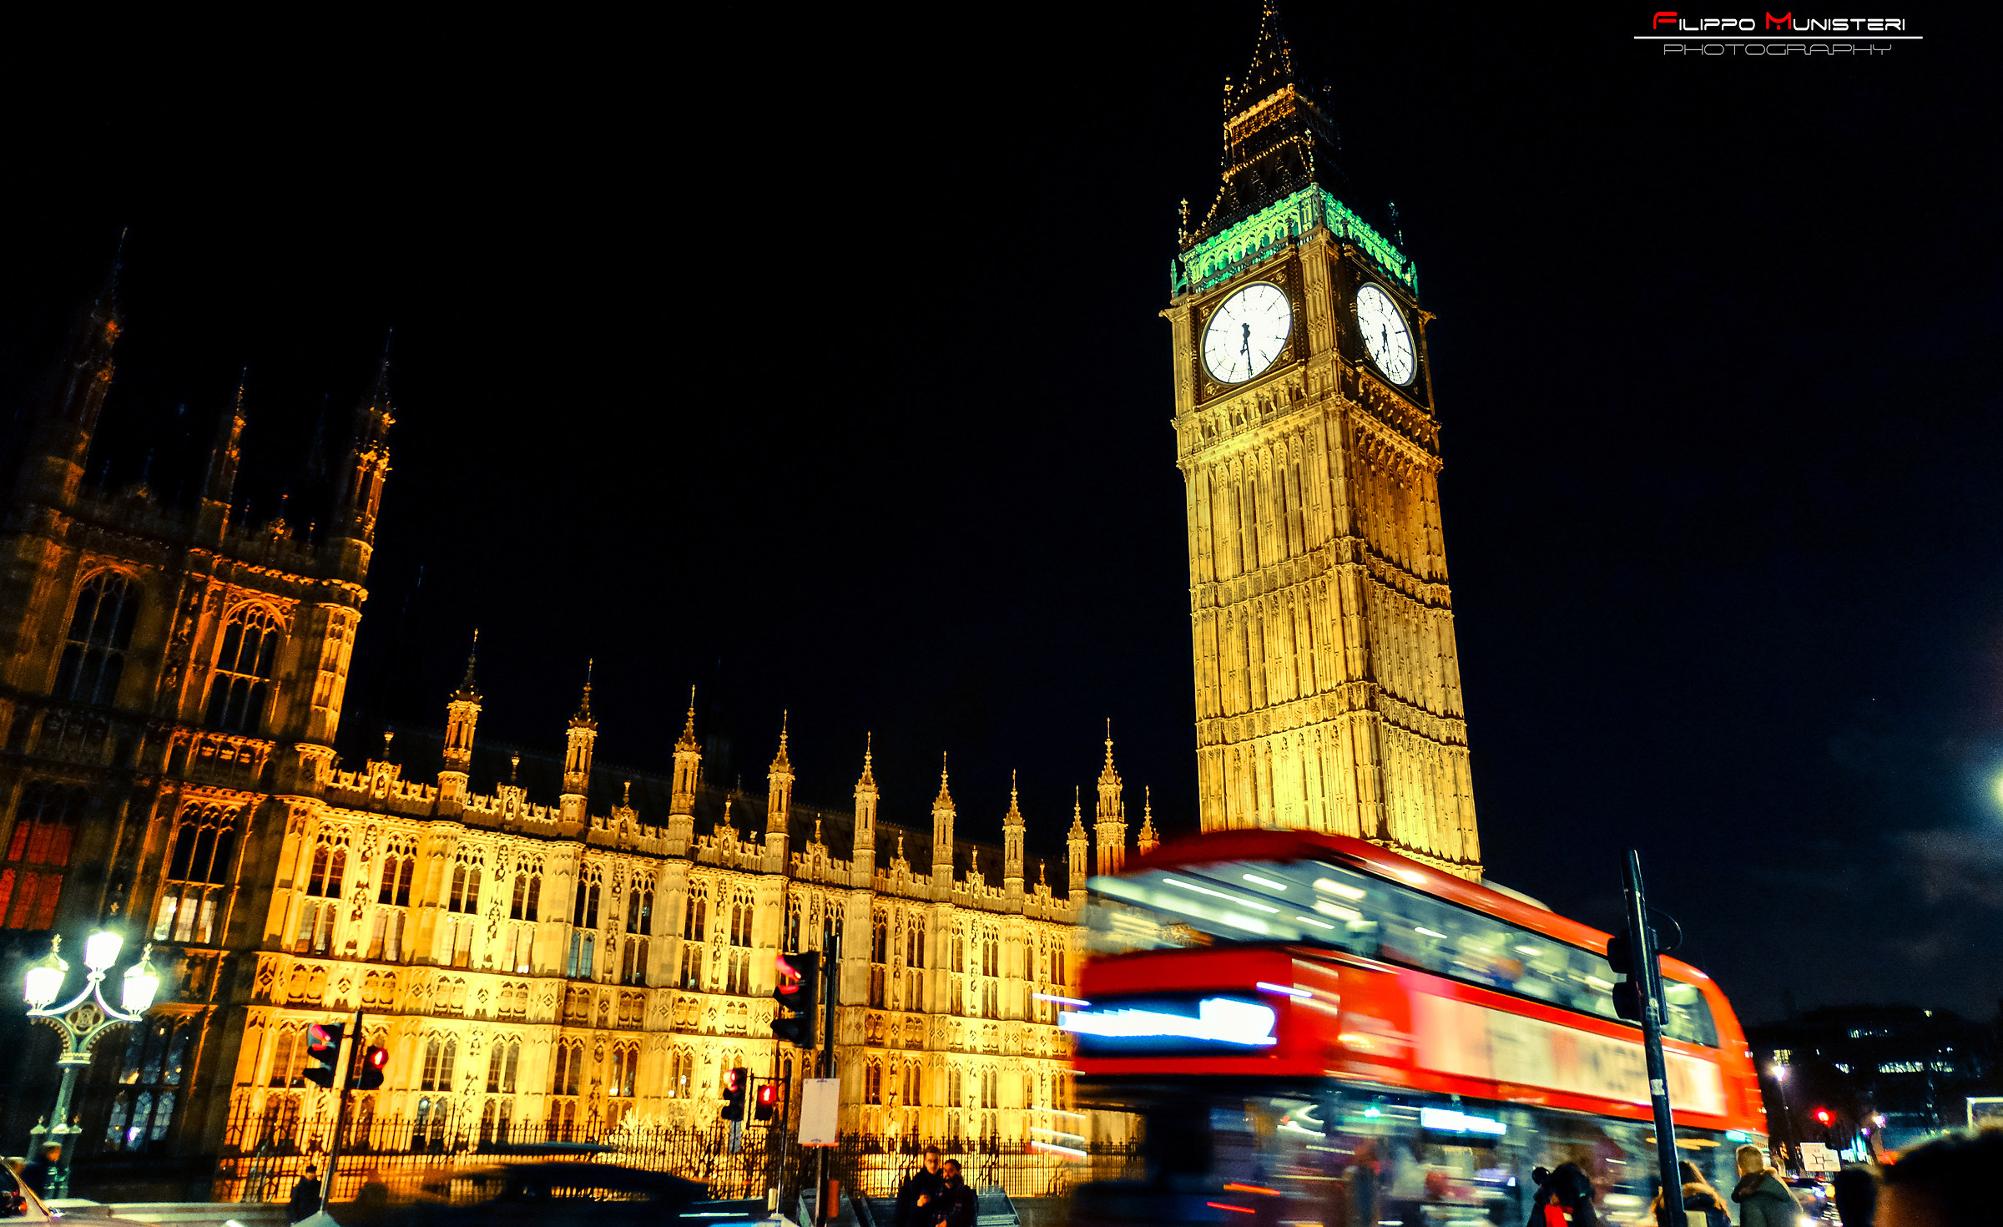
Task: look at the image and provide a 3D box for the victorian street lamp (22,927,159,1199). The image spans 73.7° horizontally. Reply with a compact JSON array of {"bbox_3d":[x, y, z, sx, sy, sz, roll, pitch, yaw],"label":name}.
[{"bbox_3d":[-13.475,6.266,19.443,1.580,4.150,0.580,19,-28,-39],"label":"victorian street lamp"}]

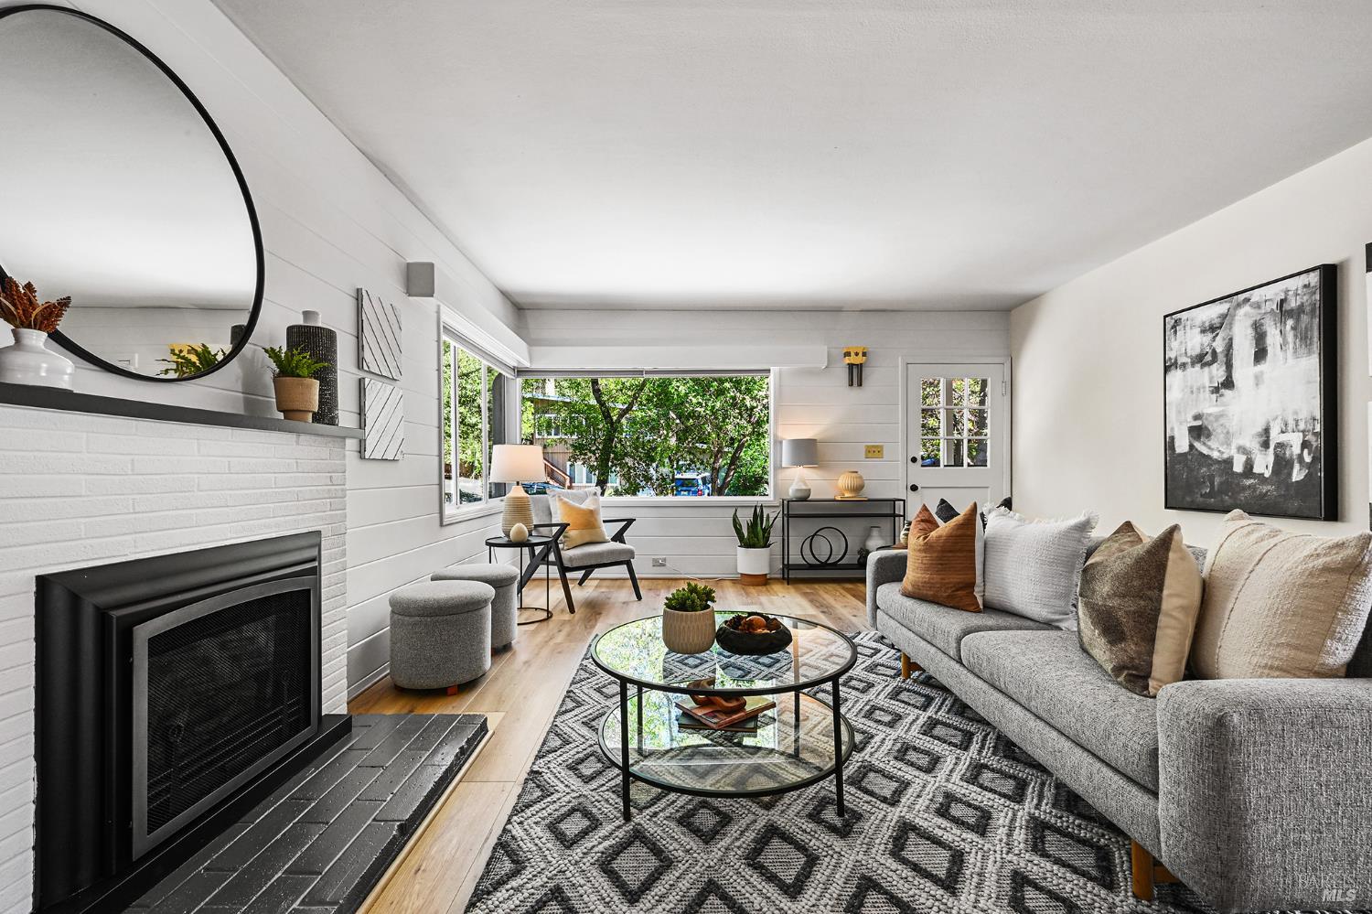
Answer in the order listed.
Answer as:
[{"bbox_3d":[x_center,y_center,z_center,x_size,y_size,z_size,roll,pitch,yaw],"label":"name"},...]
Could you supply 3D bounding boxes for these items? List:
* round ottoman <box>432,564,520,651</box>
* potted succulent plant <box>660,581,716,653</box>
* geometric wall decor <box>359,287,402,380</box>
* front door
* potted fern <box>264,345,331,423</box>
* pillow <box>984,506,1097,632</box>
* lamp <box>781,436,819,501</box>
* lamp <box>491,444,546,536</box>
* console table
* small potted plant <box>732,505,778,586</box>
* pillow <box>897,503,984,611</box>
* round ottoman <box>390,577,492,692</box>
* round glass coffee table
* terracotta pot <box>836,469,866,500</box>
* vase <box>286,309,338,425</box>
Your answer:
[{"bbox_3d":[-1.245,0.877,3.387,0.480,0.435,0.480,0,-1,-1],"label":"round ottoman"},{"bbox_3d":[0.011,0.534,1.915,0.177,0.208,0.177,0,-1,-1],"label":"potted succulent plant"},{"bbox_3d":[-1.545,-0.603,2.894,0.027,0.384,0.380,0,-1,-1],"label":"geometric wall decor"},{"bbox_3d":[2.575,0.136,5.447,0.910,2.030,0.050,0,-1,-1],"label":"front door"},{"bbox_3d":[-1.341,-0.248,1.969,0.193,0.267,0.193,0,-1,-1],"label":"potted fern"},{"bbox_3d":[1.436,0.443,2.385,0.173,0.457,0.497,13,-5,-18],"label":"pillow"},{"bbox_3d":[1.058,0.114,5.286,0.330,0.572,0.330,0,-1,-1],"label":"lamp"},{"bbox_3d":[-1.216,0.249,4.141,0.395,0.675,0.395,0,-1,-1],"label":"lamp"},{"bbox_3d":[1.446,0.769,5.227,1.056,0.764,0.304,0,-1,-1],"label":"console table"},{"bbox_3d":[0.636,0.791,5.217,0.416,0.721,0.365,0,-1,-1],"label":"small potted plant"},{"bbox_3d":[1.215,0.468,2.693,0.155,0.470,0.460,14,-7,-26],"label":"pillow"},{"bbox_3d":[-1.183,0.862,2.776,0.473,0.451,0.473,0,-1,-1],"label":"round ottoman"},{"bbox_3d":[0.129,0.850,1.982,0.894,0.422,0.894,0,-1,0],"label":"round glass coffee table"},{"bbox_3d":[1.529,0.256,5.286,0.275,0.275,0.260,0,-1,0],"label":"terracotta pot"},{"bbox_3d":[-1.411,-0.328,2.157,0.161,0.436,0.161,0,-1,-1],"label":"vase"}]

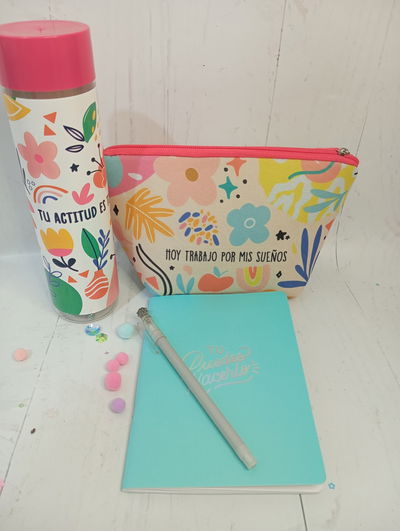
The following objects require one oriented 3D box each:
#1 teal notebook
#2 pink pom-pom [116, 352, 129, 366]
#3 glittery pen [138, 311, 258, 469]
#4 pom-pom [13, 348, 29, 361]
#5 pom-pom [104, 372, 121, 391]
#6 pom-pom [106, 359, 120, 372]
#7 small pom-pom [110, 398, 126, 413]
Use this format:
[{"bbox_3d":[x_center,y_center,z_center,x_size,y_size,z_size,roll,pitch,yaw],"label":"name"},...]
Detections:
[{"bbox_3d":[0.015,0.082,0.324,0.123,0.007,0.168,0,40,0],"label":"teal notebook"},{"bbox_3d":[-0.060,0.073,0.333,0.010,0.009,0.010,-1,40,0],"label":"pink pom-pom"},{"bbox_3d":[-0.008,0.081,0.313,0.009,0.009,0.155,-22,44,-23],"label":"glittery pen"},{"bbox_3d":[-0.140,0.070,0.337,0.010,0.010,0.010,-1,40,0],"label":"pom-pom"},{"bbox_3d":[-0.064,0.085,0.315,0.013,0.012,0.013,-1,40,0],"label":"pom-pom"},{"bbox_3d":[-0.066,0.077,0.328,0.010,0.009,0.010,-1,40,0],"label":"pom-pom"},{"bbox_3d":[-0.057,0.098,0.302,0.010,0.010,0.010,-1,40,0],"label":"small pom-pom"}]

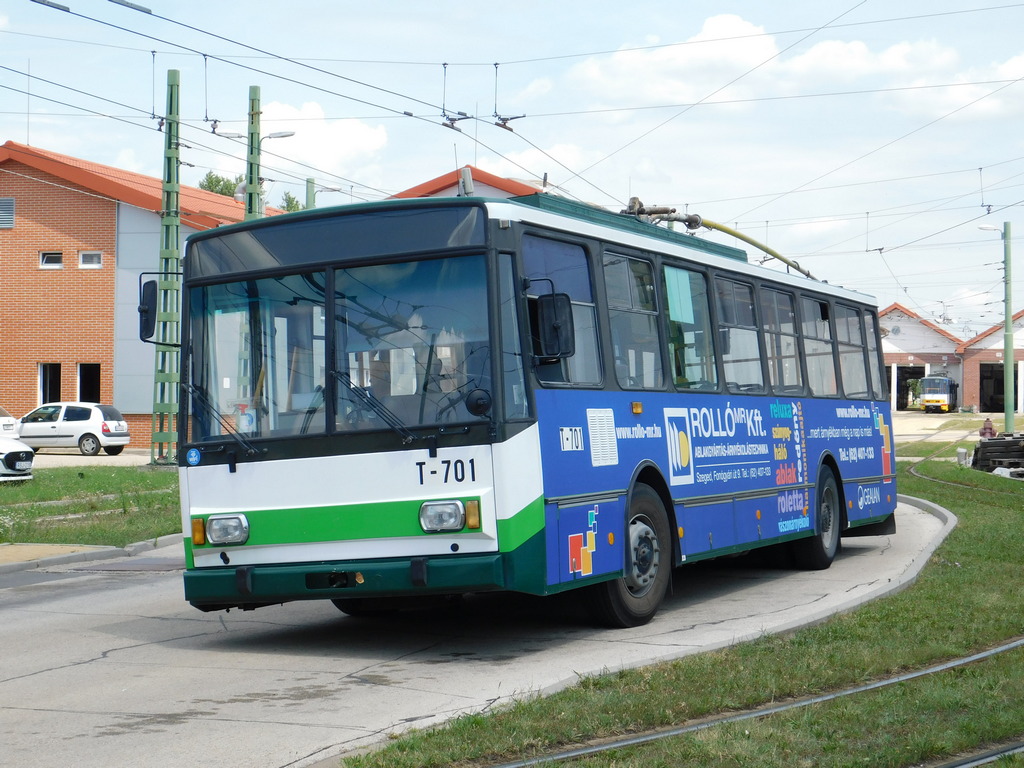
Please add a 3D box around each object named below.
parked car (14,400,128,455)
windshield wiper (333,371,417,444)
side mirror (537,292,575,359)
[{"bbox_3d":[-12.309,1.223,53.280,3.810,1.420,1.640,0,0,15],"label":"parked car"},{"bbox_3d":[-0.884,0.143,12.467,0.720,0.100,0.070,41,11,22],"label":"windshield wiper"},{"bbox_3d":[0.281,-0.373,12.479,0.205,0.410,0.090,-4,-3,-3],"label":"side mirror"}]

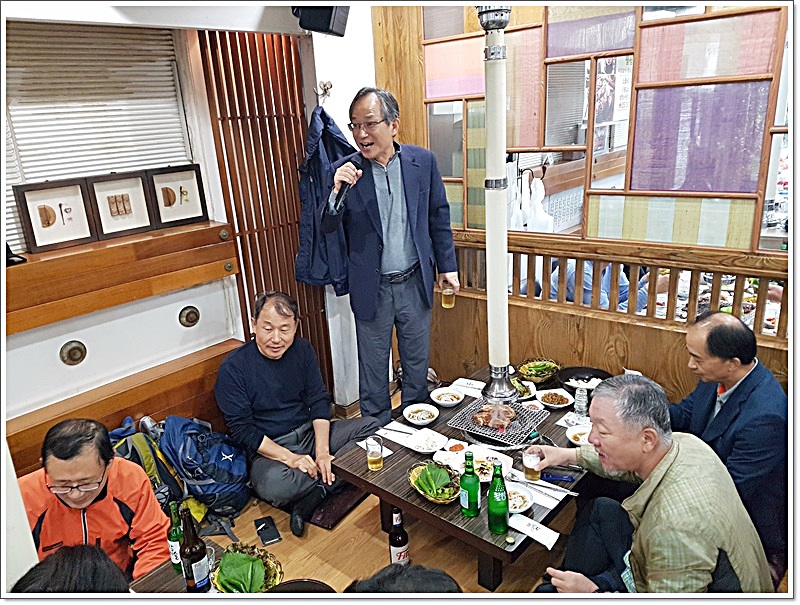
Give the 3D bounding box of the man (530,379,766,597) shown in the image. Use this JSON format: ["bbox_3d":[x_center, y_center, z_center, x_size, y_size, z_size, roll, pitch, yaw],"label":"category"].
[{"bbox_3d":[0.595,0.635,1.569,0.740,0.880,0.610,6,19,27],"label":"man"}]

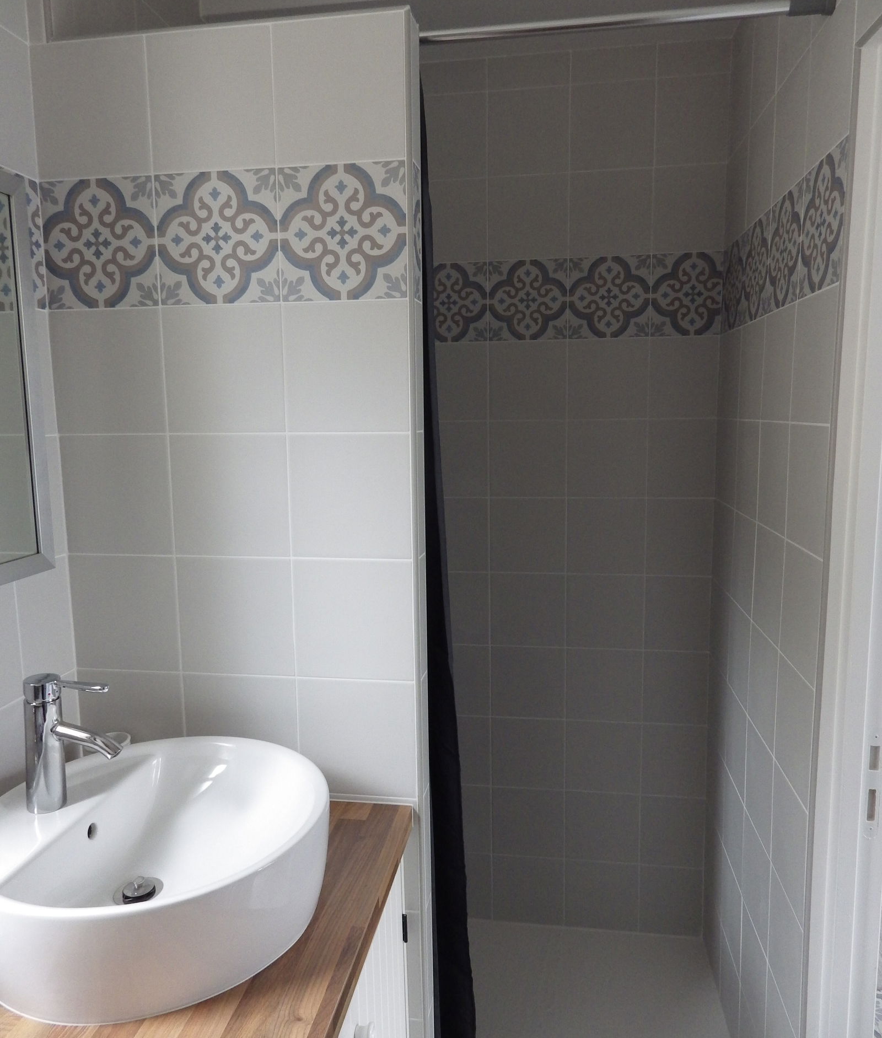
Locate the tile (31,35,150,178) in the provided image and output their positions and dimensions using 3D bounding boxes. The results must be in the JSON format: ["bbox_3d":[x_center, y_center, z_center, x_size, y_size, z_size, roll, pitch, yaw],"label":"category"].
[{"bbox_3d":[-0.543,-0.632,1.159,0.191,0.199,0.009,0,8,8],"label":"tile"}]

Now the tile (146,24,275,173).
[{"bbox_3d":[-0.348,-0.631,1.131,0.198,0.199,0.009,0,8,8],"label":"tile"}]

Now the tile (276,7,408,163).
[{"bbox_3d":[-0.150,-0.630,1.106,0.199,0.200,0.010,1,8,8],"label":"tile"}]

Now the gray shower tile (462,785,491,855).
[{"bbox_3d":[0.043,0.845,2.122,0.200,0.200,0.010,0,8,9],"label":"gray shower tile"}]

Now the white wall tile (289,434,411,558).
[{"bbox_3d":[-0.143,-0.036,1.186,0.196,0.198,0.009,0,8,8],"label":"white wall tile"}]

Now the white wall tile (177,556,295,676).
[{"bbox_3d":[-0.342,0.163,1.252,0.200,0.200,0.010,0,7,8],"label":"white wall tile"}]

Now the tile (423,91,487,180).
[{"bbox_3d":[0.017,-0.958,1.881,0.200,0.200,0.010,0,7,8],"label":"tile"}]

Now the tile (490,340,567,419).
[{"bbox_3d":[0.223,-0.348,1.906,0.198,0.198,0.009,0,8,8],"label":"tile"}]

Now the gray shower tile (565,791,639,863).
[{"bbox_3d":[0.441,0.845,2.052,0.201,0.200,0.010,0,7,8],"label":"gray shower tile"}]

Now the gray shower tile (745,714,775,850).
[{"bbox_3d":[0.625,0.517,1.453,0.010,0.200,0.200,0,8,9],"label":"gray shower tile"}]

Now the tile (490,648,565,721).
[{"bbox_3d":[0.234,0.443,2.016,0.198,0.198,0.009,0,8,8],"label":"tile"}]

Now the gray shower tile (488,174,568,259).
[{"bbox_3d":[0.217,-0.744,1.850,0.198,0.198,0.009,0,8,8],"label":"gray shower tile"}]

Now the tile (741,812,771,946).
[{"bbox_3d":[0.636,0.724,1.499,0.010,0.200,0.200,0,7,9],"label":"tile"}]

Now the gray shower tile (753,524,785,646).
[{"bbox_3d":[0.626,0.123,1.418,0.010,0.200,0.200,0,8,9],"label":"gray shower tile"}]

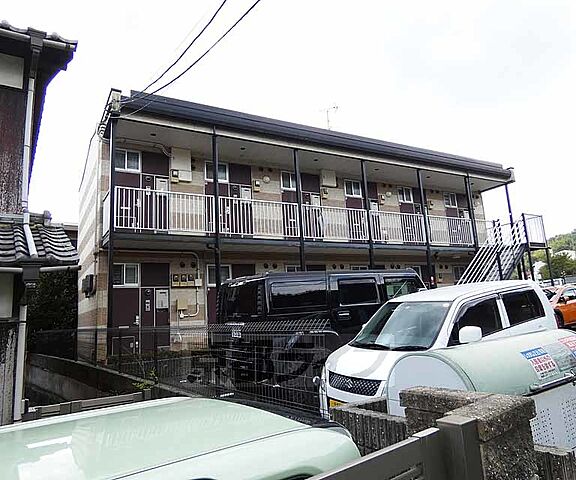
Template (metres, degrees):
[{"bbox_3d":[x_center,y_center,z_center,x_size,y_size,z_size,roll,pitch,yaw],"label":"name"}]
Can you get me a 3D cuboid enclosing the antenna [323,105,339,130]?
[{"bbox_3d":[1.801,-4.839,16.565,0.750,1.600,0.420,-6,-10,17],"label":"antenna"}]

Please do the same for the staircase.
[{"bbox_3d":[7.498,1.232,15.097,4.263,4.496,1.299,2,-11,-29],"label":"staircase"}]

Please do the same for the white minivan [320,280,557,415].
[{"bbox_3d":[2.062,1.477,5.192,3.400,1.650,1.500,0,-10,-33],"label":"white minivan"}]

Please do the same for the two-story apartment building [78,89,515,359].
[{"bbox_3d":[0.872,0.641,16.949,16.632,7.155,8.775,2,-11,-30],"label":"two-story apartment building"}]

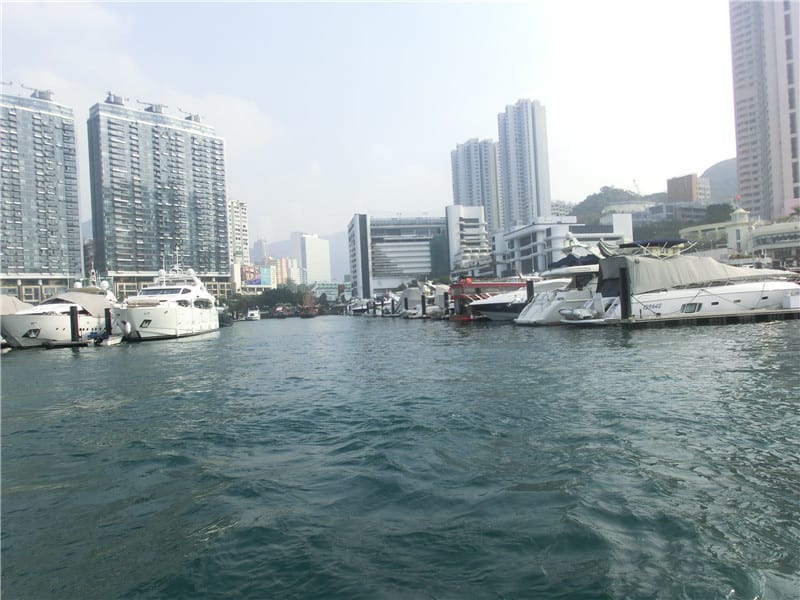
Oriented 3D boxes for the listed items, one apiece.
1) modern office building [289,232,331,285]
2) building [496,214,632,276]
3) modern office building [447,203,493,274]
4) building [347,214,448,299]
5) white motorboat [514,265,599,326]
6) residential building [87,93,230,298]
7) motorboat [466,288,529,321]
[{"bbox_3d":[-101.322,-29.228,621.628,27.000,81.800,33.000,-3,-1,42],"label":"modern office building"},{"bbox_3d":[59.236,-13.908,202.435,37.000,26.800,38.000,-3,-1,-12],"label":"building"},{"bbox_3d":[29.733,-18.779,239.852,19.000,40.300,19.000,-3,-1,-1],"label":"modern office building"},{"bbox_3d":[-3.212,-24.212,361.509,59.000,56.800,39.000,-3,-1,-15],"label":"building"},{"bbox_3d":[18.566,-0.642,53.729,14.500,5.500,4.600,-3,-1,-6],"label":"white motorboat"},{"bbox_3d":[-134.328,-46.278,315.040,67.260,113.800,19.100,-2,-1,-45],"label":"residential building"},{"bbox_3d":[14.169,0.308,66.793,12.000,4.300,3.900,-3,-1,-4],"label":"motorboat"}]

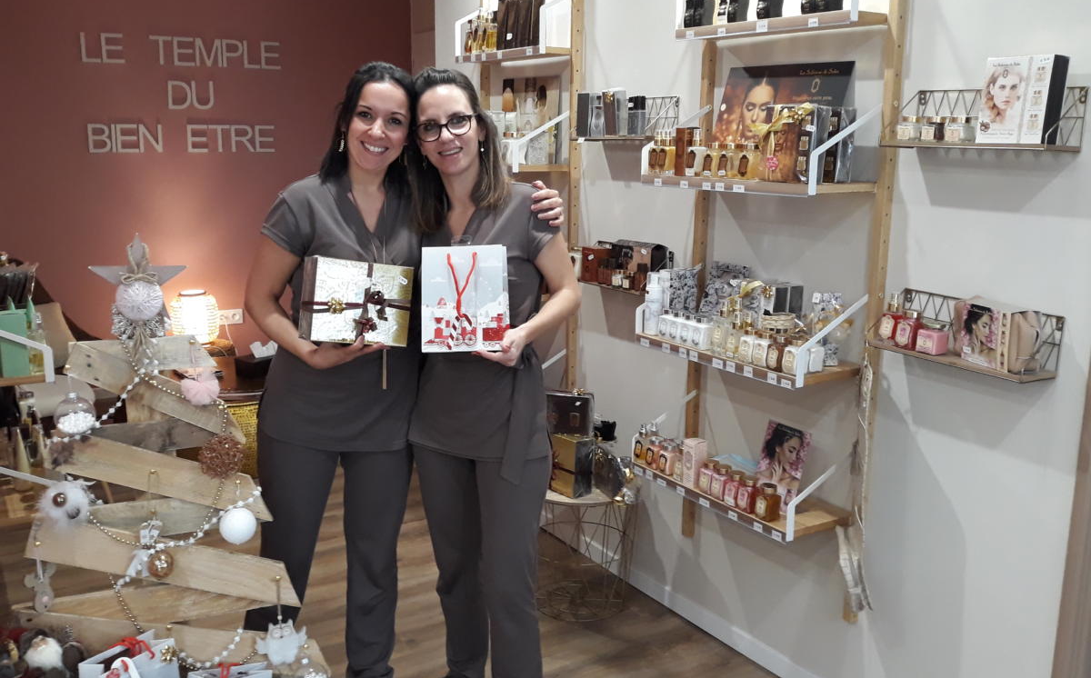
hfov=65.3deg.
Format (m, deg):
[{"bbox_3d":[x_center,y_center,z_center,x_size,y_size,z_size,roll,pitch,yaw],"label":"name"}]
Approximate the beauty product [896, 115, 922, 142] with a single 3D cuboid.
[{"bbox_3d":[0.786,-0.453,1.832,0.040,0.051,0.036,-8,15,-31],"label":"beauty product"}]

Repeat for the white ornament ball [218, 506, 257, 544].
[{"bbox_3d":[-0.741,0.450,2.050,0.091,0.091,0.091,-4,13,-21],"label":"white ornament ball"}]

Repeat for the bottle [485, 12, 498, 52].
[{"bbox_3d":[-0.214,-1.216,3.373,0.046,0.146,0.044,-8,15,-35],"label":"bottle"}]

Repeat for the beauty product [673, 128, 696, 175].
[{"bbox_3d":[0.376,-0.489,2.235,0.048,0.124,0.047,-8,16,-31],"label":"beauty product"}]

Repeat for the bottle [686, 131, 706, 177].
[{"bbox_3d":[0.385,-0.473,2.162,0.036,0.118,0.034,-8,15,-31],"label":"bottle"}]

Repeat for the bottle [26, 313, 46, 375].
[{"bbox_3d":[-1.305,0.012,2.185,0.033,0.161,0.035,-8,15,-31],"label":"bottle"}]

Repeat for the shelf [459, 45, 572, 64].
[{"bbox_3d":[-0.123,-1.108,3.347,0.150,0.024,0.622,-8,15,-35],"label":"shelf"}]

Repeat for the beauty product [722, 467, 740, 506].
[{"bbox_3d":[0.508,0.392,2.261,0.041,0.088,0.042,-8,15,-34],"label":"beauty product"}]

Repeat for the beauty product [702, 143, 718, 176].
[{"bbox_3d":[0.466,-0.498,2.374,0.044,0.093,0.044,-8,15,-35],"label":"beauty product"}]

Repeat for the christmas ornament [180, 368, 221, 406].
[{"bbox_3d":[-0.720,0.099,1.770,0.084,0.080,0.084,0,13,0],"label":"christmas ornament"}]

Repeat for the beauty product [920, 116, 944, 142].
[{"bbox_3d":[0.845,-0.459,1.849,0.041,0.054,0.035,-8,15,-34],"label":"beauty product"}]

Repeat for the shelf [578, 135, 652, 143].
[{"bbox_3d":[0.241,-0.620,2.644,0.138,0.017,0.357,-9,15,-33],"label":"shelf"}]

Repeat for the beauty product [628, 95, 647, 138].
[{"bbox_3d":[0.291,-0.694,2.653,0.036,0.119,0.050,-8,15,-34],"label":"beauty product"}]

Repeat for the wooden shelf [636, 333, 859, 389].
[{"bbox_3d":[0.527,0.037,2.299,0.243,0.029,0.571,-9,17,-36],"label":"wooden shelf"}]

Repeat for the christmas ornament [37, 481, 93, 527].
[{"bbox_3d":[-1.159,0.398,2.050,0.125,0.108,0.108,-7,14,-30],"label":"christmas ornament"}]

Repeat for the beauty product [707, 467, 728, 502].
[{"bbox_3d":[0.470,0.372,2.231,0.042,0.089,0.042,-8,15,-31],"label":"beauty product"}]

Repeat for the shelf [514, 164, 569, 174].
[{"bbox_3d":[-0.178,-0.689,3.404,0.255,0.024,0.622,-8,15,-35],"label":"shelf"}]

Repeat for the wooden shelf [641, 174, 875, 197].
[{"bbox_3d":[0.531,-0.405,2.213,0.252,0.026,0.585,-8,15,-34],"label":"wooden shelf"}]

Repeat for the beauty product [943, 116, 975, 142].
[{"bbox_3d":[0.880,-0.443,1.800,0.041,0.053,0.041,-6,15,-27],"label":"beauty product"}]

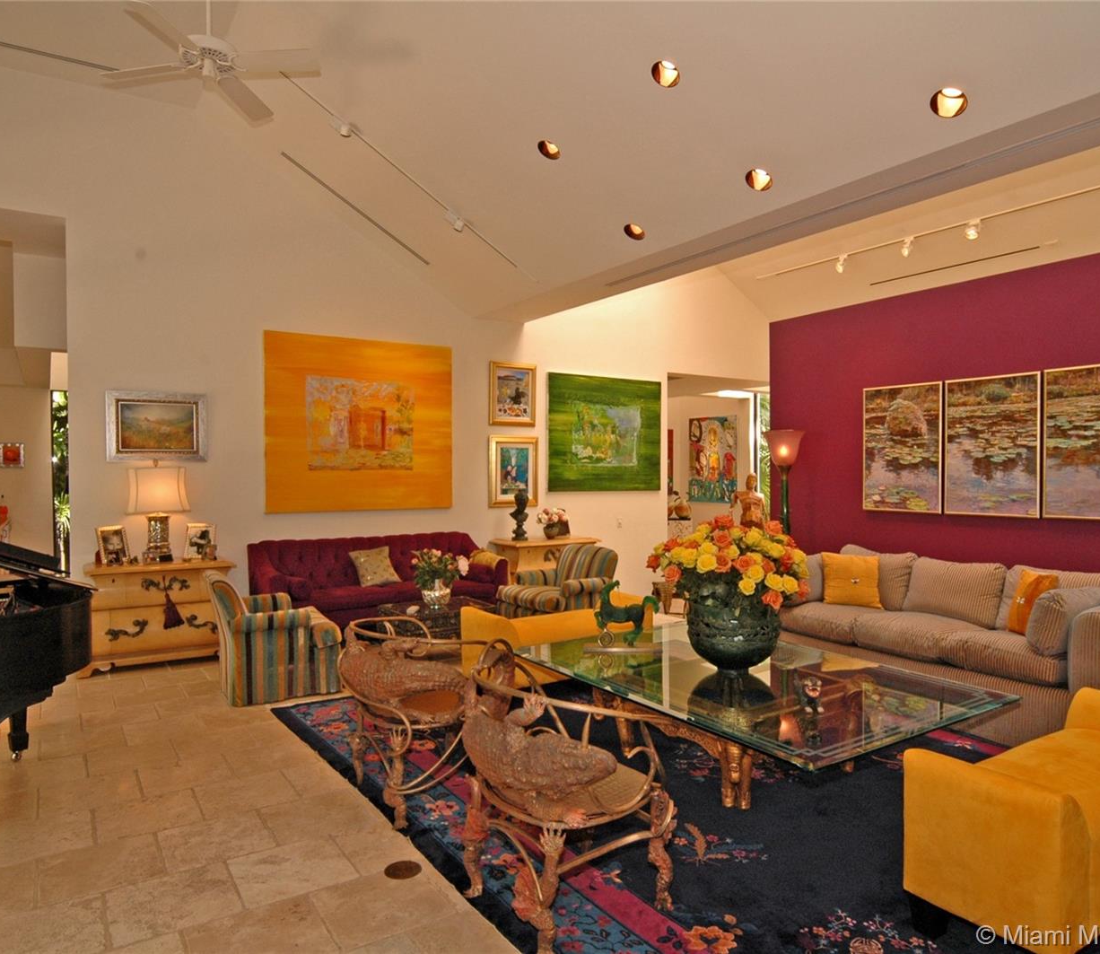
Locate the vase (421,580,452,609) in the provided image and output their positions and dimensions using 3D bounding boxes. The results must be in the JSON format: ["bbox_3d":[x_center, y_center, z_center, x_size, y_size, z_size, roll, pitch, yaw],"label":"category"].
[{"bbox_3d":[-0.907,0.938,5.709,0.245,0.215,0.245,0,1,0],"label":"vase"}]

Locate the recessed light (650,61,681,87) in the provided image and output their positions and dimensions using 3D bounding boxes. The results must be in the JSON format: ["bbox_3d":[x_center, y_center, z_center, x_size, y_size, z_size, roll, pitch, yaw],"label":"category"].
[{"bbox_3d":[0.625,-2.162,3.812,0.162,0.070,0.162,33,-17,-29],"label":"recessed light"}]

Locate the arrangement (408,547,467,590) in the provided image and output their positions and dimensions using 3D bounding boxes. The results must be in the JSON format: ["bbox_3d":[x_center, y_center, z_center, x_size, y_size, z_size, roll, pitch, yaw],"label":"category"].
[{"bbox_3d":[-0.883,0.731,5.701,0.460,0.330,0.420,0,1,0],"label":"arrangement"}]

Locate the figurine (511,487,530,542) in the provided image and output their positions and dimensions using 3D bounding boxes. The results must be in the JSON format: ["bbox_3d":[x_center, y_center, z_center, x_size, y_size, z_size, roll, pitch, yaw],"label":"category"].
[{"bbox_3d":[-0.319,0.396,7.492,0.200,0.545,0.180,0,0,-12],"label":"figurine"}]

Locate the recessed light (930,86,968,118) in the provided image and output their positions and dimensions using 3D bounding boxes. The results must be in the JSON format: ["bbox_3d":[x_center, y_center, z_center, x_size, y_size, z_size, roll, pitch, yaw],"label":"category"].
[{"bbox_3d":[1.845,-1.745,3.304,0.162,0.070,0.162,33,-17,-29],"label":"recessed light"}]

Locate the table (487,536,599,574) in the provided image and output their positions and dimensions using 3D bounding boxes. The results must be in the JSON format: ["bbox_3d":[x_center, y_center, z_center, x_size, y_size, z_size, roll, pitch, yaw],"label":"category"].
[{"bbox_3d":[-0.034,1.058,7.635,1.020,0.800,0.540,0,0,-32],"label":"table"}]

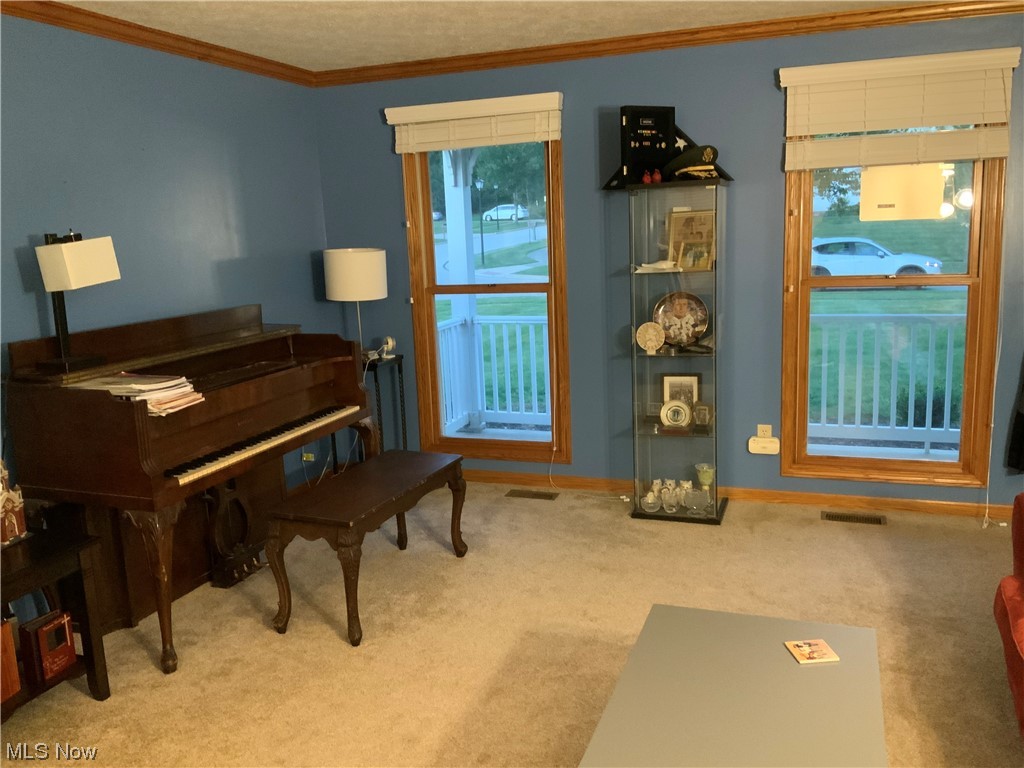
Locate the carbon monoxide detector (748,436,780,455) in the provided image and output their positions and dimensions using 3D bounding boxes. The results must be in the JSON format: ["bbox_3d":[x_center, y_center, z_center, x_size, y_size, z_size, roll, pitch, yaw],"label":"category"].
[{"bbox_3d":[1.307,0.319,4.434,0.150,0.088,0.040,2,11,20],"label":"carbon monoxide detector"}]

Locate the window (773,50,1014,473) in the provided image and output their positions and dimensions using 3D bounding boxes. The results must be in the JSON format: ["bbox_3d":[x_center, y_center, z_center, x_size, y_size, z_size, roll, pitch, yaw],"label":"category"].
[{"bbox_3d":[1.766,-0.484,4.052,0.980,1.972,0.135,1,11,19],"label":"window"}]

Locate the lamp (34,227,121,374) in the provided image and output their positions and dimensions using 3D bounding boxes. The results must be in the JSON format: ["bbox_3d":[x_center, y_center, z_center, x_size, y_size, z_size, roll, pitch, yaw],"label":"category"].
[{"bbox_3d":[-1.535,-0.293,3.020,0.155,0.475,0.295,1,11,19],"label":"lamp"}]

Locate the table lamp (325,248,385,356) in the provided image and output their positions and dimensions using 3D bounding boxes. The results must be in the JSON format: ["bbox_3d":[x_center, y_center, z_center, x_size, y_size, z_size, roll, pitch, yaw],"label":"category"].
[{"bbox_3d":[-0.854,-0.440,4.738,0.336,0.618,0.336,1,11,19],"label":"table lamp"}]

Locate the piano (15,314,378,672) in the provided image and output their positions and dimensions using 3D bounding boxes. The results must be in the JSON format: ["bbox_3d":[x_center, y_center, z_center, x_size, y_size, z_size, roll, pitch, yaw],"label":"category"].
[{"bbox_3d":[-1.208,0.295,3.609,0.610,1.120,1.485,1,11,19],"label":"piano"}]

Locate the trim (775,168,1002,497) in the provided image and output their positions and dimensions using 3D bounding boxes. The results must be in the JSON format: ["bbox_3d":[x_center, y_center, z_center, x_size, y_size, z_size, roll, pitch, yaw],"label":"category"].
[{"bbox_3d":[1.791,-0.396,4.093,0.930,1.782,0.075,1,11,19],"label":"trim"}]

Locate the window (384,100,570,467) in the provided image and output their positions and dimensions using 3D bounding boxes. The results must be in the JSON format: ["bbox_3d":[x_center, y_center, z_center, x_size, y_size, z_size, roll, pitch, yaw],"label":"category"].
[{"bbox_3d":[-0.161,-0.526,4.727,0.990,1.962,0.135,1,11,19],"label":"window"}]

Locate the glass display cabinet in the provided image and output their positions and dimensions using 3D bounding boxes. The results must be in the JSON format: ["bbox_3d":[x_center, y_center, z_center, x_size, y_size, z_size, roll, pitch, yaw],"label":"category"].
[{"bbox_3d":[0.831,-0.163,4.244,0.430,1.630,0.370,1,11,19],"label":"glass display cabinet"}]

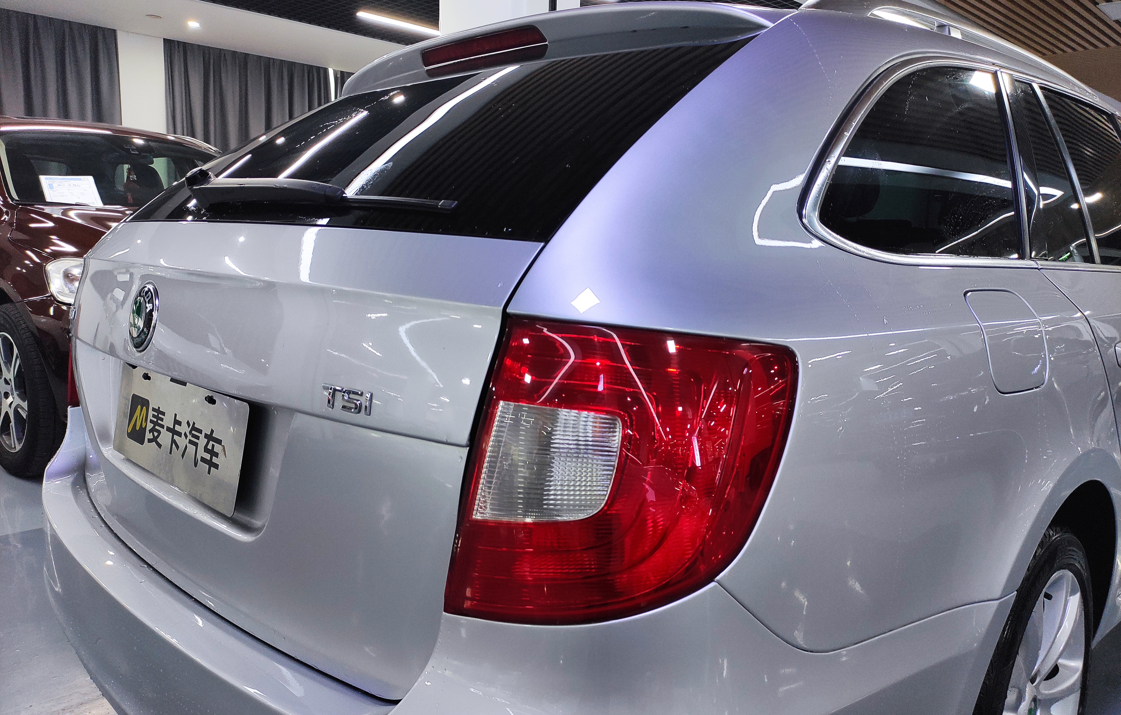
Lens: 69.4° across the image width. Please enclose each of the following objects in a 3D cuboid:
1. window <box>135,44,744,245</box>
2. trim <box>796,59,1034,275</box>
[{"bbox_3d":[-0.310,-0.327,1.259,1.220,0.073,0.563,9,41,44],"label":"window"},{"bbox_3d":[0.422,-0.242,0.915,0.684,0.300,0.070,-8,-6,-41],"label":"trim"}]

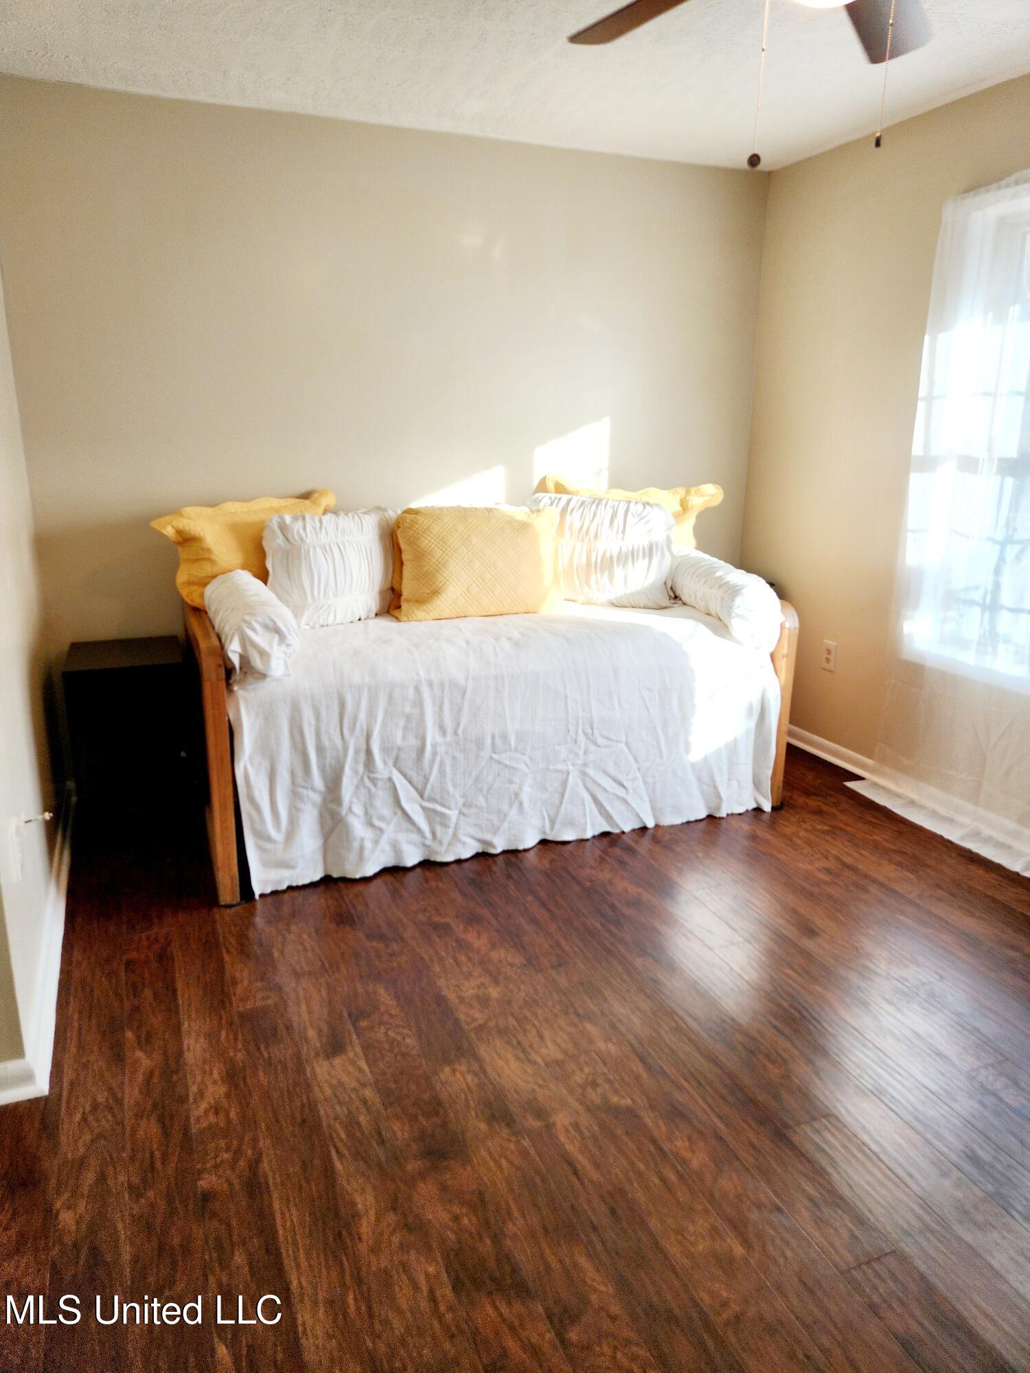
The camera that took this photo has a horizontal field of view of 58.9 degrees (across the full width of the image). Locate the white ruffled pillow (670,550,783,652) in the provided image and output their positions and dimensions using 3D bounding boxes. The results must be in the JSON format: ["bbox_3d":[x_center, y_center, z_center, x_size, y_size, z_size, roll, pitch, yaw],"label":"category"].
[{"bbox_3d":[0.765,-0.336,3.412,0.214,0.242,0.524,-6,17,-21],"label":"white ruffled pillow"}]

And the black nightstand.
[{"bbox_3d":[-1.357,0.172,3.260,0.368,0.607,0.428,-6,17,-21],"label":"black nightstand"}]

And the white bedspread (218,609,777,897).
[{"bbox_3d":[-0.120,0.039,3.426,2.038,0.793,1.045,-6,17,-21],"label":"white bedspread"}]

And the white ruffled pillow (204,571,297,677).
[{"bbox_3d":[-0.826,-0.209,2.841,0.215,0.228,0.566,-6,17,-21],"label":"white ruffled pillow"}]

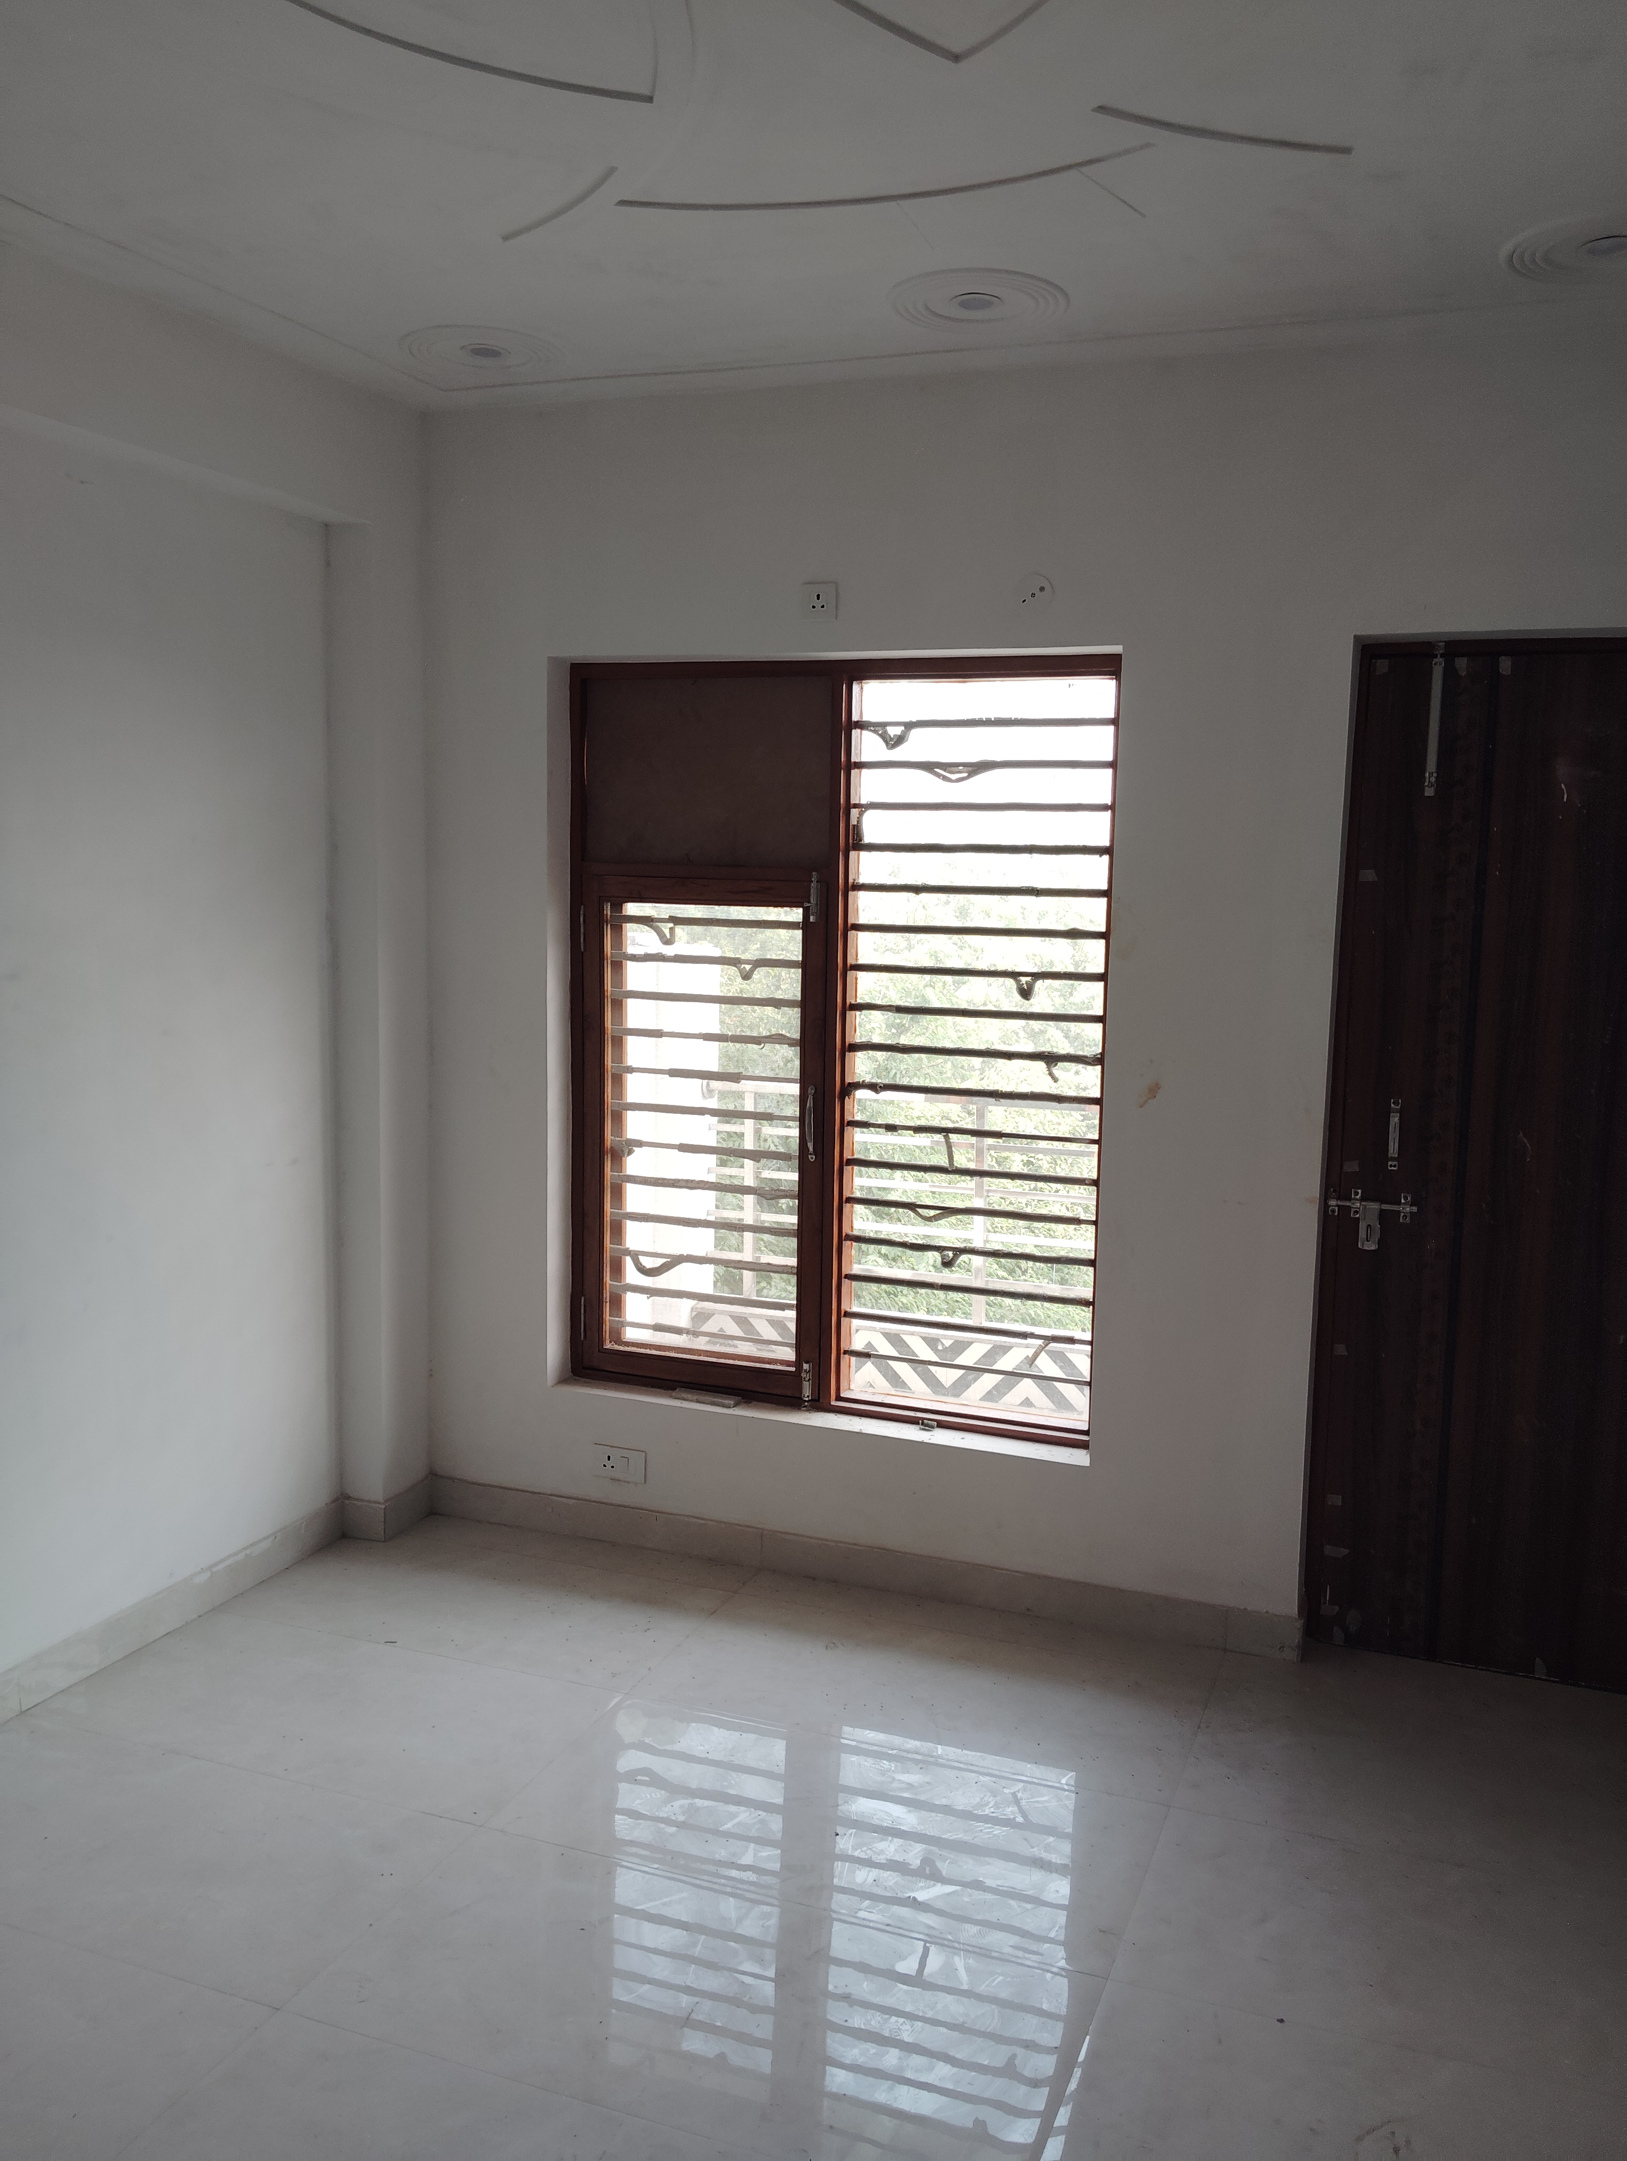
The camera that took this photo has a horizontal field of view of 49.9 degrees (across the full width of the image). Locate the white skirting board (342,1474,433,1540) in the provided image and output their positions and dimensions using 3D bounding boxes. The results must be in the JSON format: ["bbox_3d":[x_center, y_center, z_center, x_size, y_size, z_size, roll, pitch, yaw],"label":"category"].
[{"bbox_3d":[-1.175,1.179,4.856,0.127,0.110,0.247,4,7,21],"label":"white skirting board"}]

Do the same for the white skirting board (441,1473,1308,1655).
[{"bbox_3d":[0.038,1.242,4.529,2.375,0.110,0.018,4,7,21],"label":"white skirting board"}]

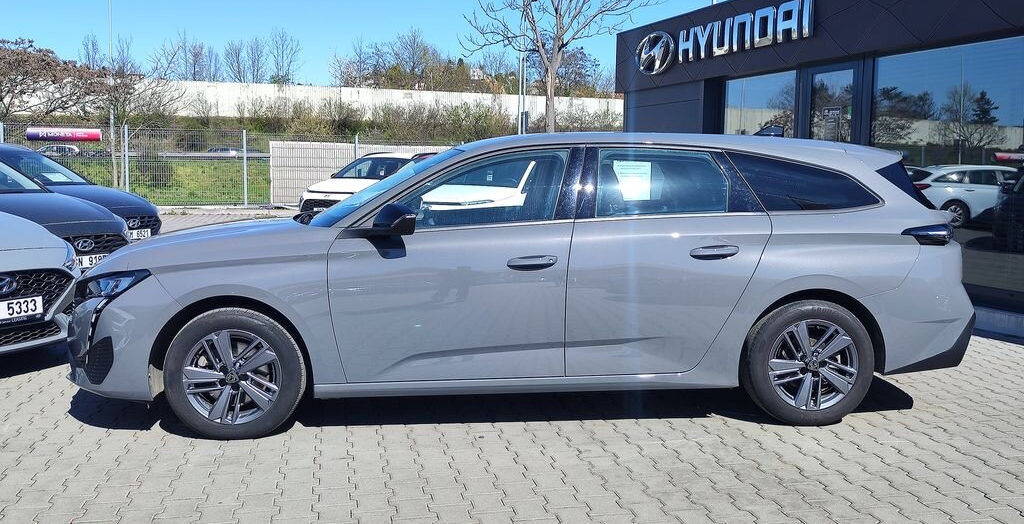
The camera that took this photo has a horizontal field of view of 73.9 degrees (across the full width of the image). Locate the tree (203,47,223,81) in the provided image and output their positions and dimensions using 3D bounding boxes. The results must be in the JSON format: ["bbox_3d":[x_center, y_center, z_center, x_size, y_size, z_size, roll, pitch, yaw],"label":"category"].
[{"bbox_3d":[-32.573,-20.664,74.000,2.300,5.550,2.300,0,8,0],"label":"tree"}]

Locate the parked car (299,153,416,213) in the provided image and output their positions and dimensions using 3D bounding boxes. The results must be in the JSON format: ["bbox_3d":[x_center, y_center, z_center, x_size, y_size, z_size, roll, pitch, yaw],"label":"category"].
[{"bbox_3d":[-2.380,-1.370,13.500,1.790,1.510,4.180,4,9,27],"label":"parked car"}]

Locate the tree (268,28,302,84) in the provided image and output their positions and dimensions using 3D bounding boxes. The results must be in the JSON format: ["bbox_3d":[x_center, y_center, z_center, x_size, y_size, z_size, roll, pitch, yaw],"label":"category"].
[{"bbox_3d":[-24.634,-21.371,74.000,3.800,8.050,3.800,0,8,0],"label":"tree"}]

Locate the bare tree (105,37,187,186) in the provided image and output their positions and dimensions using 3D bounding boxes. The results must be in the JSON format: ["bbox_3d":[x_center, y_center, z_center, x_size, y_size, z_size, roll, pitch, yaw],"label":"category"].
[{"bbox_3d":[-9.965,-4.024,18.500,2.400,4.210,2.400,0,8,0],"label":"bare tree"}]

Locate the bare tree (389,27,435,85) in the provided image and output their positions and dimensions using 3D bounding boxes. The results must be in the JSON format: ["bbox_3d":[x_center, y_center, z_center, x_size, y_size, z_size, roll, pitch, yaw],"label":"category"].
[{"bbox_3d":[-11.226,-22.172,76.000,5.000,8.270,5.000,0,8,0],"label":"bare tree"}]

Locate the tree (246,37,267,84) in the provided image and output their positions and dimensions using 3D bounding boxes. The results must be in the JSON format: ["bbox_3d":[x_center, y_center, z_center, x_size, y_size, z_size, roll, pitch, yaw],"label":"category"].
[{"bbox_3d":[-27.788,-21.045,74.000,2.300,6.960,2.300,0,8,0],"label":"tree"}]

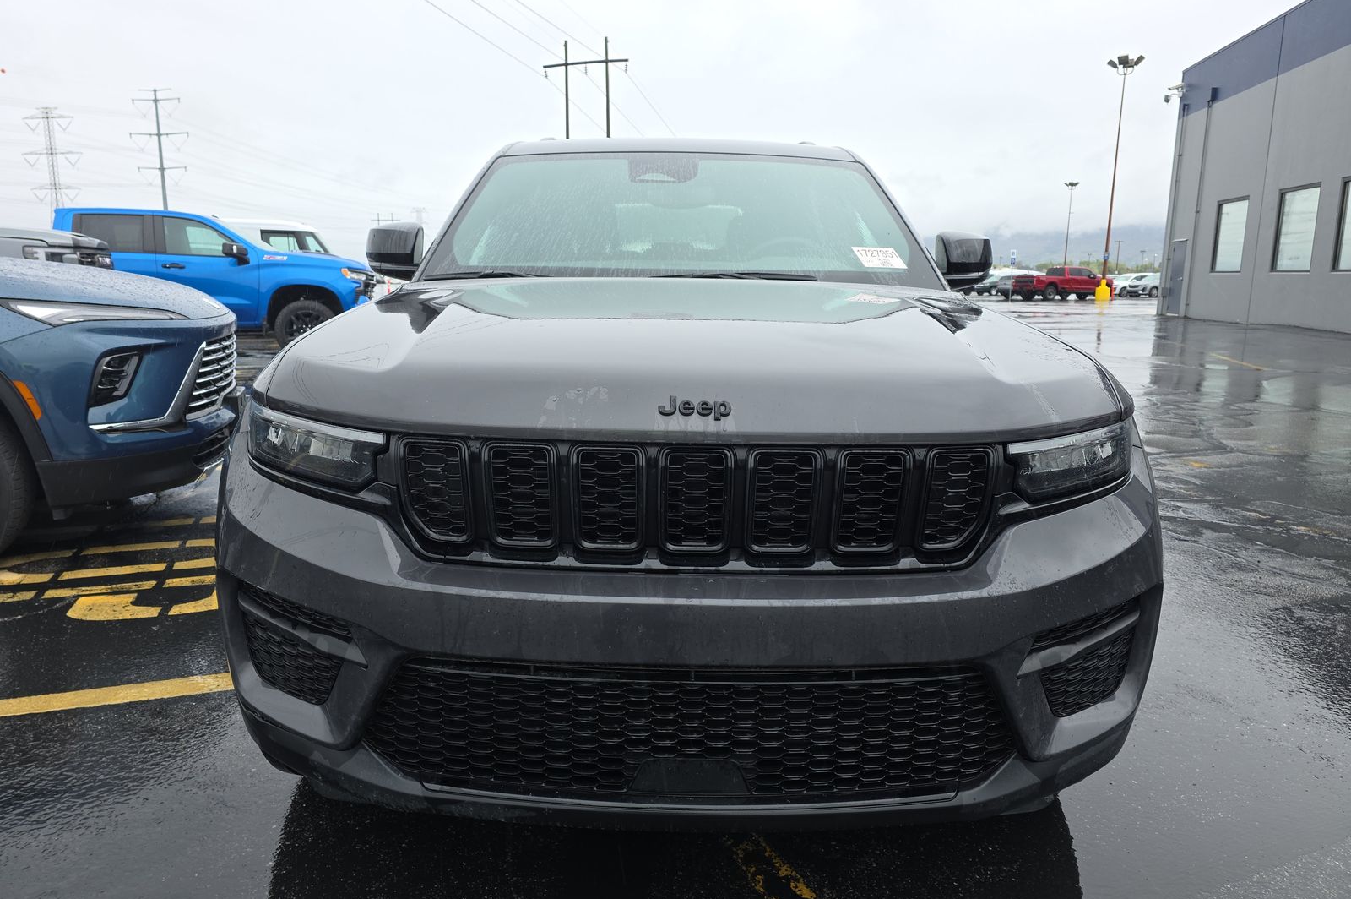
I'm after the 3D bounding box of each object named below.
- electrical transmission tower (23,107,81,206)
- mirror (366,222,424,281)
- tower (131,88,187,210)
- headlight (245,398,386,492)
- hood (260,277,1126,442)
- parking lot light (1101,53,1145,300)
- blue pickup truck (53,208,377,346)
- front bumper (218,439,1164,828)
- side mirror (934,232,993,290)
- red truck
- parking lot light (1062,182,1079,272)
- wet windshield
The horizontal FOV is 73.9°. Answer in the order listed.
[{"bbox_3d":[-140.118,-59.324,204.917,14.500,35.324,6.000,2,11,5],"label":"electrical transmission tower"},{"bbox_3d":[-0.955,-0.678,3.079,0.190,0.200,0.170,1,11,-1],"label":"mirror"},{"bbox_3d":[-111.549,-59.129,197.721,13.800,38.722,2.000,2,11,5],"label":"tower"},{"bbox_3d":[-0.687,-0.014,1.714,0.350,0.140,0.310,1,11,-1],"label":"headlight"},{"bbox_3d":[0.035,-0.264,2.139,1.710,0.285,1.340,1,11,-1],"label":"hood"},{"bbox_3d":[25.192,-15.417,51.410,2.100,13.543,2.100,1,11,0],"label":"parking lot light"},{"bbox_3d":[-7.316,-2.336,12.666,5.900,1.980,2.060,-3,12,-19],"label":"blue pickup truck"},{"bbox_3d":[0.033,0.312,1.758,1.900,0.720,0.490,1,11,-1],"label":"front bumper"},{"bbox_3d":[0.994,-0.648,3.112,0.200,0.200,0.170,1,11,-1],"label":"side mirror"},{"bbox_3d":[24.982,-10.550,57.195,6.300,2.060,2.040,-3,12,-18],"label":"red truck"},{"bbox_3d":[50.553,-27.654,116.381,2.100,13.543,2.100,1,11,0],"label":"parking lot light"},{"bbox_3d":[0.028,-0.789,3.010,1.660,0.510,0.890,1,11,-1],"label":"wet windshield"}]

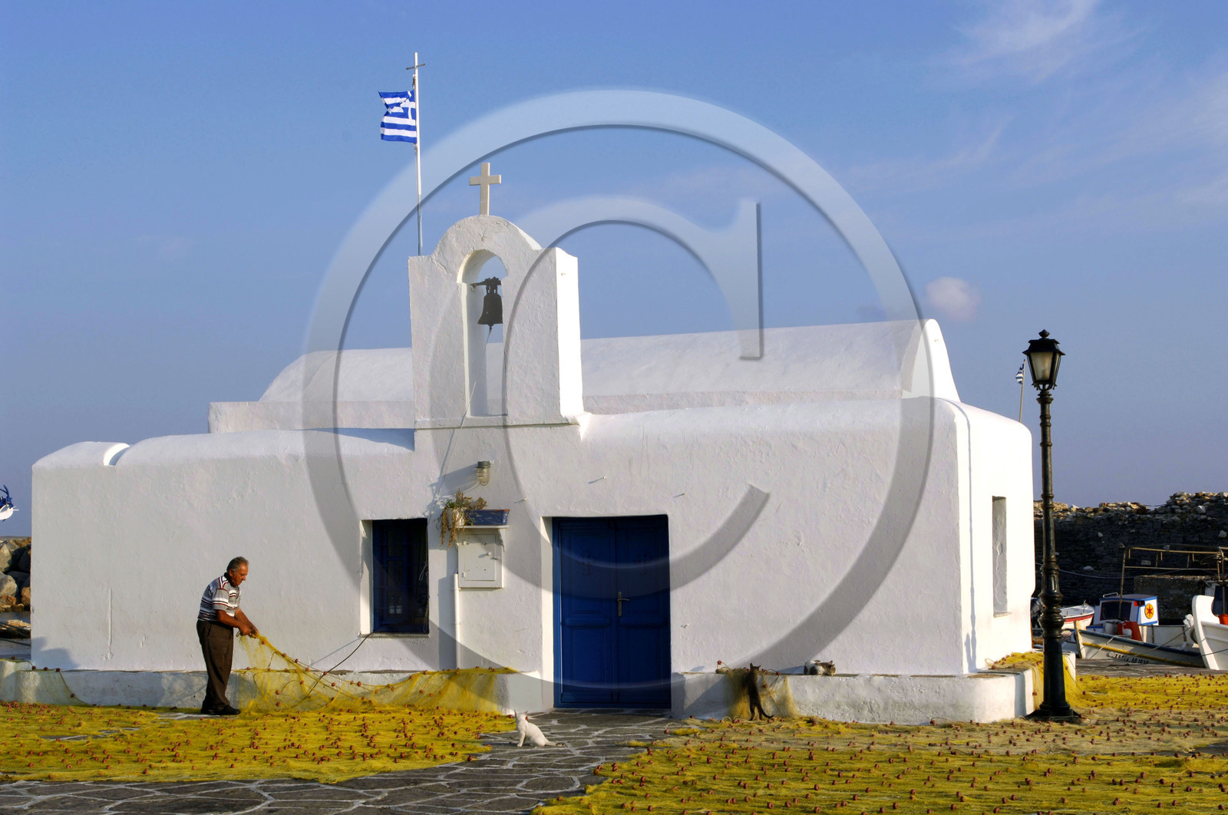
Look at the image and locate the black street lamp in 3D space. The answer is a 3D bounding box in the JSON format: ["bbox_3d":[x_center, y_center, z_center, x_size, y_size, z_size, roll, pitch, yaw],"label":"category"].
[{"bbox_3d":[4.171,1.109,17.043,0.450,3.726,0.450,-2,-4,23],"label":"black street lamp"}]

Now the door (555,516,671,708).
[{"bbox_3d":[-0.002,2.098,18.157,1.250,1.970,0.080,-2,-4,15],"label":"door"}]

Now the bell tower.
[{"bbox_3d":[-1.212,-0.874,18.606,1.660,2.220,0.720,-2,-4,15],"label":"bell tower"}]

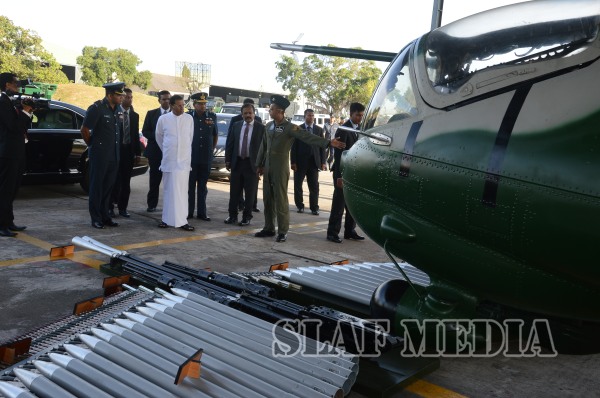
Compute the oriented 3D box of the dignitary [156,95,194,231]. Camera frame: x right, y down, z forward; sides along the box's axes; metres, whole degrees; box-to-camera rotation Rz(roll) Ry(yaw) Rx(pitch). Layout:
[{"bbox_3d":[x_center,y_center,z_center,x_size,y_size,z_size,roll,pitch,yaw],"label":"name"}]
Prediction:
[{"bbox_3d":[-1.595,-0.479,7.675,0.480,1.695,0.330,0,8,-27],"label":"dignitary"}]

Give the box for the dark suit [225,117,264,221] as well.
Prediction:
[{"bbox_3d":[-0.777,-0.403,8.388,0.530,1.440,0.310,3,7,-6],"label":"dark suit"}]

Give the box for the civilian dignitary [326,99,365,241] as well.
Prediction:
[{"bbox_3d":[0.619,-0.322,7.641,0.380,1.760,0.520,10,9,34],"label":"civilian dignitary"}]

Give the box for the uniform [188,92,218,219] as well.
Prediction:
[{"bbox_3d":[-1.373,-0.596,8.391,0.470,1.770,0.310,2,7,-14],"label":"uniform"}]

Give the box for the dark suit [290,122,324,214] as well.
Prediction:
[{"bbox_3d":[0.130,-0.506,9.715,0.540,1.450,0.320,4,7,-3],"label":"dark suit"}]

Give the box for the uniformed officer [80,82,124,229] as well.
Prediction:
[{"bbox_3d":[-2.398,-0.538,7.292,0.380,1.780,0.520,9,9,30],"label":"uniformed officer"}]

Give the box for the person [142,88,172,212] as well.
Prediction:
[{"bbox_3d":[-2.076,-0.709,8.980,0.500,1.775,0.320,1,7,-18],"label":"person"}]

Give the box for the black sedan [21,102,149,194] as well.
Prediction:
[{"bbox_3d":[-4.750,-0.807,8.961,1.880,1.480,5.150,11,10,41],"label":"black sedan"}]

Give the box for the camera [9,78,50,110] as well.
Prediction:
[{"bbox_3d":[-2.890,-1.106,6.400,0.420,0.300,0.180,2,8,-23],"label":"camera"}]

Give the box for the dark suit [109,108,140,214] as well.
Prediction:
[{"bbox_3d":[-2.430,-0.538,8.365,0.480,1.470,0.290,1,8,-22],"label":"dark suit"}]

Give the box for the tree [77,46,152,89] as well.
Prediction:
[{"bbox_3d":[-18.712,-11.601,60.205,7.600,7.337,7.200,5,7,-1],"label":"tree"}]

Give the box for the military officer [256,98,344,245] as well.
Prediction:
[{"bbox_3d":[-0.018,-0.381,7.351,1.050,1.760,0.450,7,8,22],"label":"military officer"}]

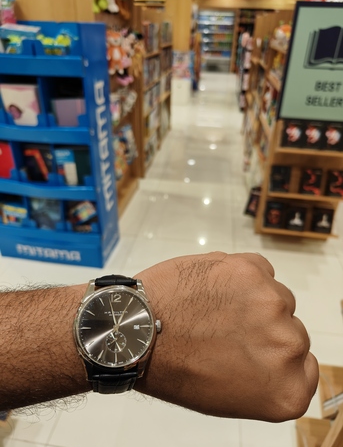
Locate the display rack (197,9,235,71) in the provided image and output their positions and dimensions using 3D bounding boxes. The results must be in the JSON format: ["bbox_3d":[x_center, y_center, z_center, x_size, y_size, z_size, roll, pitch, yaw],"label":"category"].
[{"bbox_3d":[1.622,-6.910,12.053,1.307,2.022,0.450,6,32,6],"label":"display rack"}]

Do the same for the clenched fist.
[{"bbox_3d":[0.033,0.069,0.195,0.105,0.062,0.090,2,69,-2],"label":"clenched fist"}]

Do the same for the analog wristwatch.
[{"bbox_3d":[-0.031,0.064,0.187,0.046,0.052,0.064,0,66,-6],"label":"analog wristwatch"}]

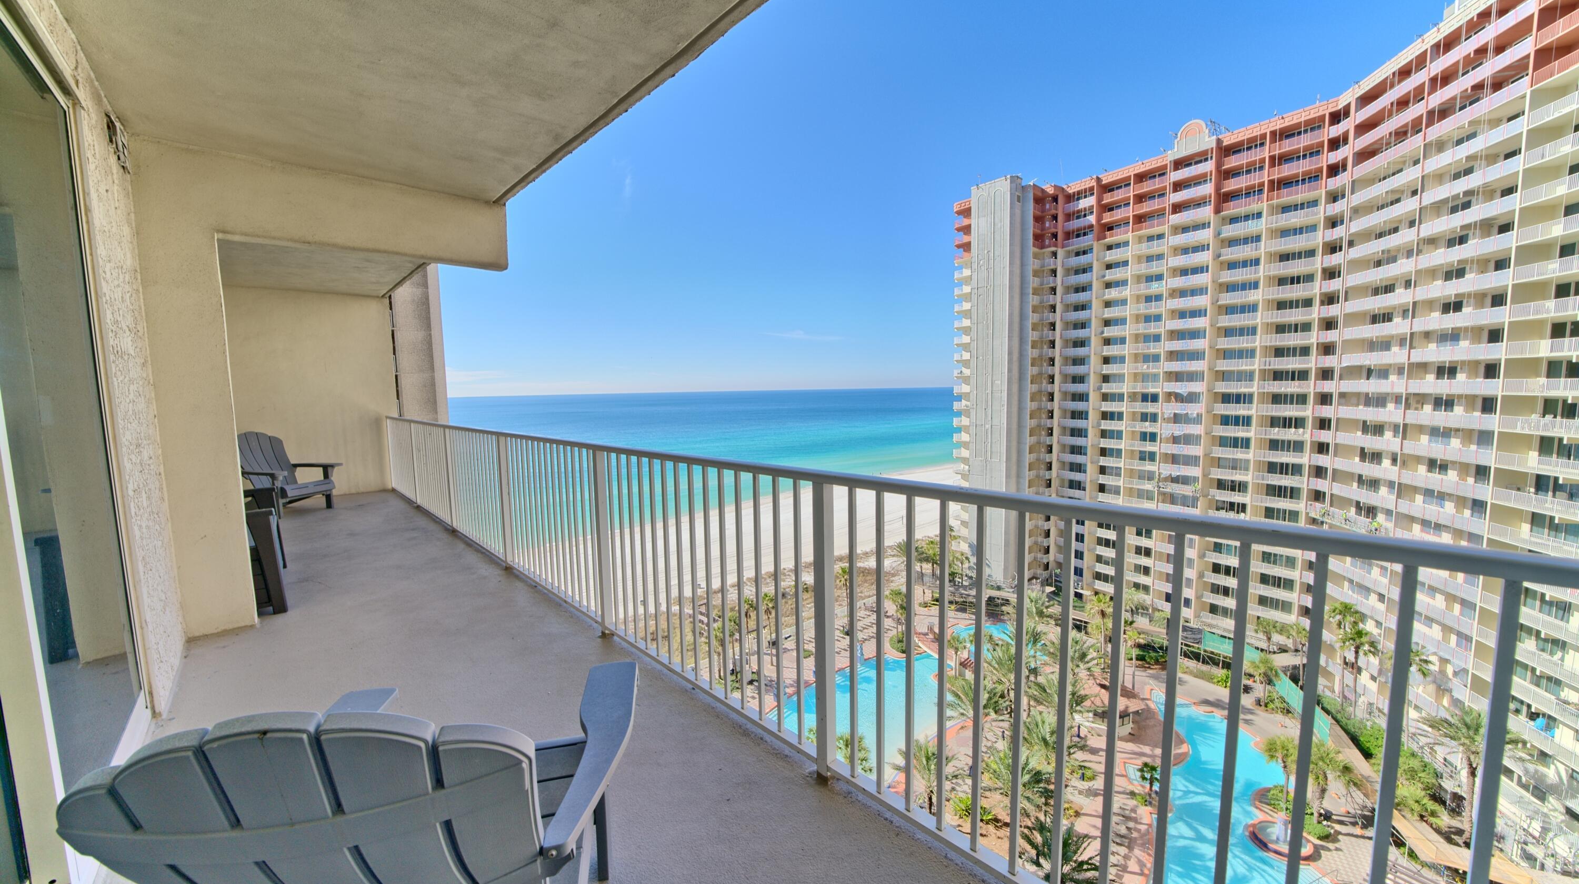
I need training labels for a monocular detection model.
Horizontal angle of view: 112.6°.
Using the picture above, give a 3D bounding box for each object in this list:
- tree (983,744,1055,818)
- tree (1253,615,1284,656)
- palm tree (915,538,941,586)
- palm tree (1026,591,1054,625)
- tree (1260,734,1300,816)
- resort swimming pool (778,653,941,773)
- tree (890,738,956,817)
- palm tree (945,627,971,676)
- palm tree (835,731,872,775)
[{"bbox_3d":[18.306,28.118,42.646,5.300,6.400,5.300,1,6,24],"label":"tree"},{"bbox_3d":[58.042,24.790,63.491,3.000,7.300,3.000,4,8,43],"label":"tree"},{"bbox_3d":[25.854,21.548,95.438,4.300,8.600,4.300,0,6,15],"label":"palm tree"},{"bbox_3d":[34.310,24.499,72.484,4.500,7.000,4.500,2,6,26],"label":"palm tree"},{"bbox_3d":[40.769,27.435,43.077,2.700,6.800,2.700,-7,8,-45],"label":"tree"},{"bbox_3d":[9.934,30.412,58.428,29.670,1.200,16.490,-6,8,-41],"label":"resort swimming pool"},{"bbox_3d":[11.702,28.033,42.782,5.400,6.800,5.400,0,6,16],"label":"tree"},{"bbox_3d":[20.458,25.942,64.333,3.100,6.300,3.100,1,6,18],"label":"palm tree"},{"bbox_3d":[5.155,27.958,43.799,3.200,7.000,3.200,0,6,6],"label":"palm tree"}]

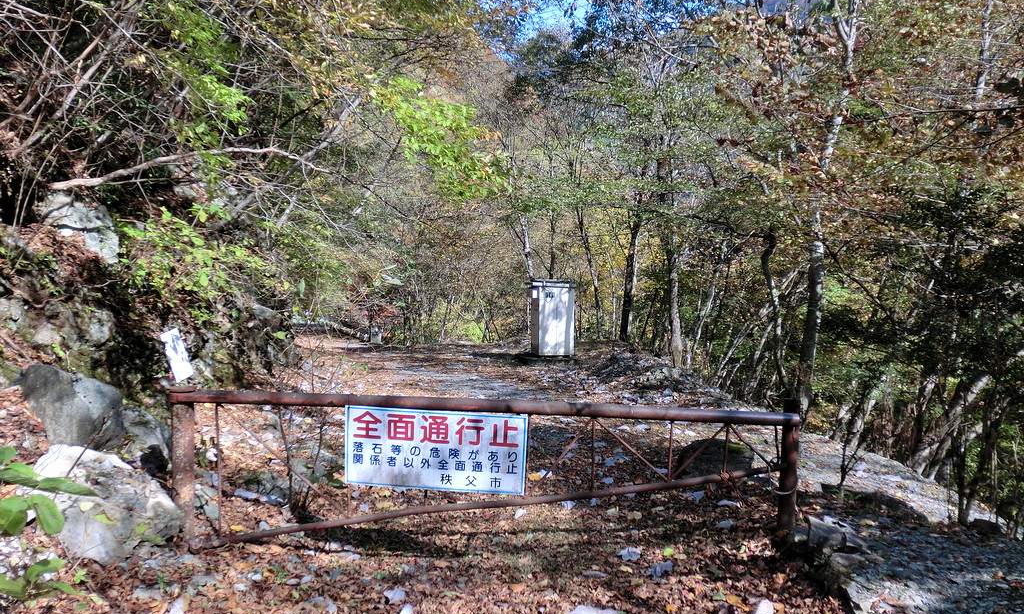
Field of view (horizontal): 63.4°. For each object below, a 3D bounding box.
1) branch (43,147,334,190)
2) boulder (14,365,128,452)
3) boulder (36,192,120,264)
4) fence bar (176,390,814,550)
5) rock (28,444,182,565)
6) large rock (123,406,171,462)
[{"bbox_3d":[-3.124,-1.328,8.000,2.650,0.380,0.600,0,3,-9],"label":"branch"},{"bbox_3d":[-3.031,0.712,5.700,0.680,0.550,0.600,-1,3,-17],"label":"boulder"},{"bbox_3d":[-4.092,-0.758,7.800,0.750,0.600,0.550,-1,3,-22],"label":"boulder"},{"bbox_3d":[-0.266,1.029,5.060,3.870,1.000,0.150,0,3,9],"label":"fence bar"},{"bbox_3d":[-2.491,1.222,5.100,0.850,0.600,0.700,-1,3,-11],"label":"rock"},{"bbox_3d":[-2.574,0.908,5.850,0.360,0.360,0.360,-1,3,-11],"label":"large rock"}]

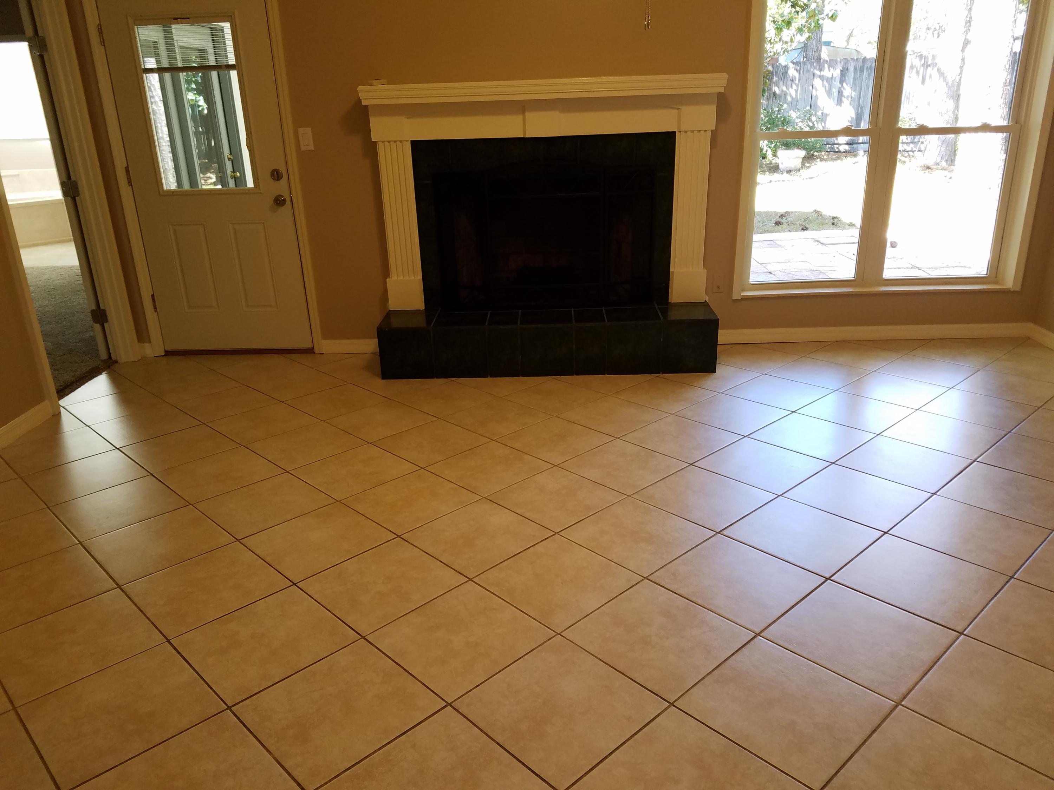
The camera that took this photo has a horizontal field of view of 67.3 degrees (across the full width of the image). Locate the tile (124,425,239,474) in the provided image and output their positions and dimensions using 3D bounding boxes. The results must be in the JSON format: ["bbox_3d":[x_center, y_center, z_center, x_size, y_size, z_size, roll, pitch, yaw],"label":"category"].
[{"bbox_3d":[-1.625,0.250,3.714,0.396,0.010,0.396,-19,26,-40],"label":"tile"}]

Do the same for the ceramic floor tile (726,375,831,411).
[{"bbox_3d":[1.322,-0.011,4.152,0.396,0.010,0.396,-19,26,-40],"label":"ceramic floor tile"}]

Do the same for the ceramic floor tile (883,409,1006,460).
[{"bbox_3d":[1.812,0.170,3.447,0.397,0.010,0.397,-19,26,-39],"label":"ceramic floor tile"}]

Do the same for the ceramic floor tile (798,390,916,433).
[{"bbox_3d":[1.630,0.084,3.929,0.405,0.010,0.405,-19,26,-39],"label":"ceramic floor tile"}]

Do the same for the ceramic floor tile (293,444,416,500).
[{"bbox_3d":[-0.764,0.334,3.453,0.403,0.010,0.403,-20,26,-40],"label":"ceramic floor tile"}]

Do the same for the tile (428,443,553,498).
[{"bbox_3d":[-0.160,0.311,3.334,0.397,0.010,0.397,-19,26,-40],"label":"tile"}]

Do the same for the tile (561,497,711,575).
[{"bbox_3d":[0.401,0.511,2.859,0.400,0.010,0.400,-19,26,-40],"label":"tile"}]

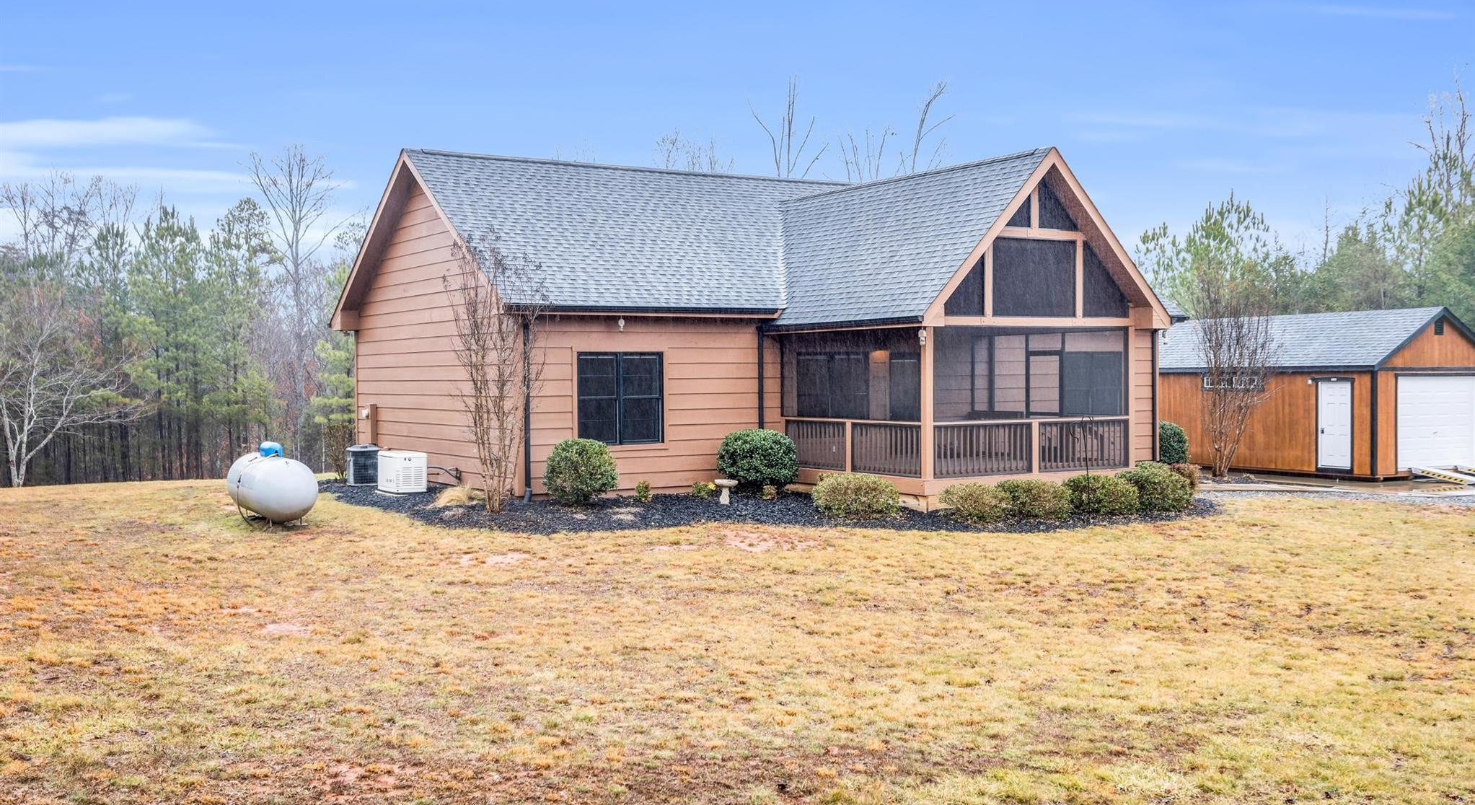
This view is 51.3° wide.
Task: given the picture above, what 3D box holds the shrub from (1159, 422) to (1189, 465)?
[{"bbox_3d":[9.526,0.925,34.200,1.150,1.030,1.150,-1,1,-31],"label":"shrub"}]

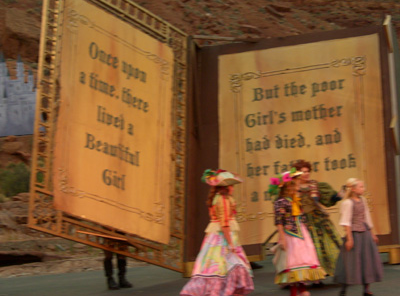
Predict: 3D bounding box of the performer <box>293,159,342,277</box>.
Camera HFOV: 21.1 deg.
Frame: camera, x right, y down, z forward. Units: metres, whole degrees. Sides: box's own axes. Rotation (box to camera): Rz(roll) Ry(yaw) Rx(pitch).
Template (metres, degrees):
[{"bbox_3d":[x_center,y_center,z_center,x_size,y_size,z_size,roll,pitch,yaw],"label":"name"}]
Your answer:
[{"bbox_3d":[1.580,1.026,14.700,0.750,1.700,0.750,-1,-1,42],"label":"performer"}]

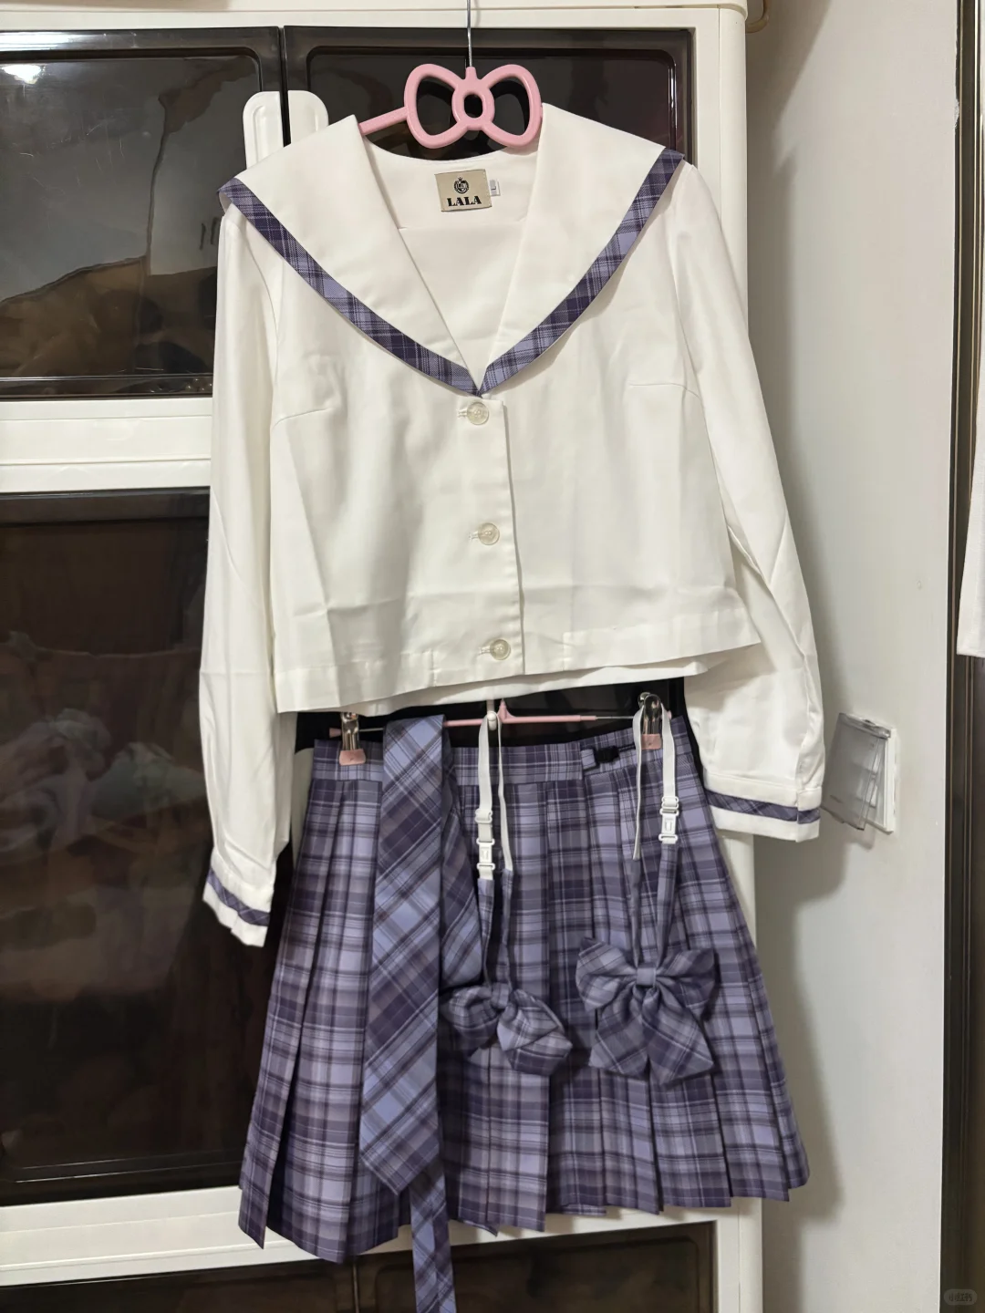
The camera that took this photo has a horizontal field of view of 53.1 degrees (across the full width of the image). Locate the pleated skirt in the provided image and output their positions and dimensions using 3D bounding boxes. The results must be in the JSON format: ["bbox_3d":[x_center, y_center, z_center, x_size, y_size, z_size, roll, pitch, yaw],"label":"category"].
[{"bbox_3d":[0.030,0.312,0.935,0.525,0.470,0.110,-3,6,-4],"label":"pleated skirt"}]

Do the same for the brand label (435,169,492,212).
[{"bbox_3d":[-0.025,-0.406,0.859,0.045,0.034,0.003,-7,6,-3],"label":"brand label"}]

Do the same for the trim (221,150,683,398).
[{"bbox_3d":[-0.032,-0.324,0.842,0.390,0.200,0.070,-5,6,-3],"label":"trim"}]

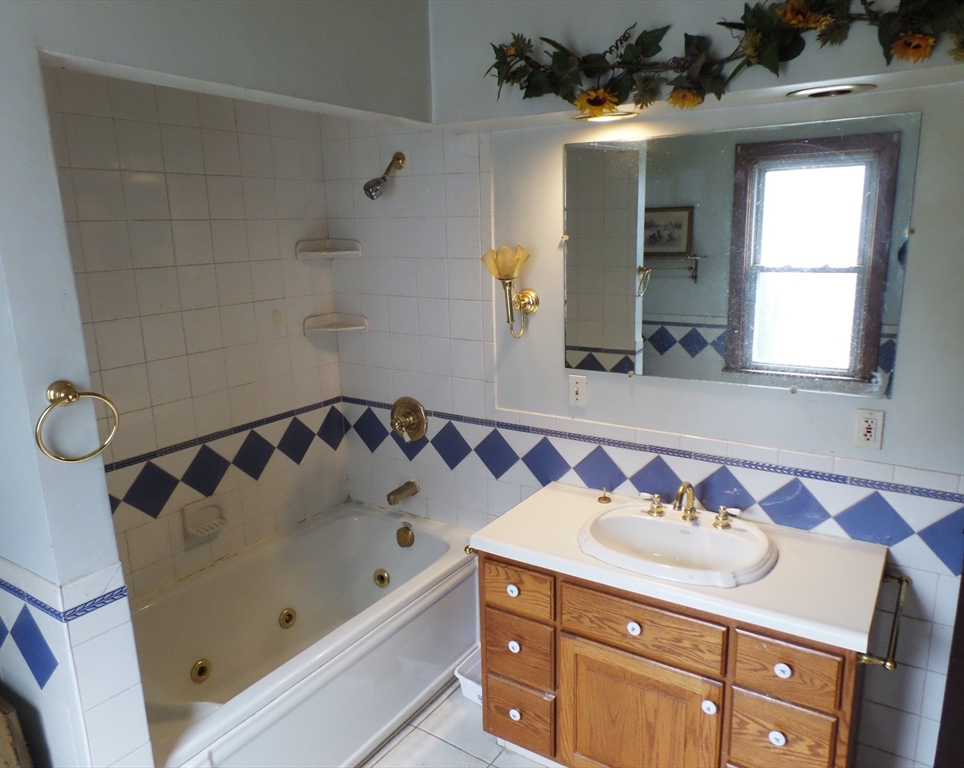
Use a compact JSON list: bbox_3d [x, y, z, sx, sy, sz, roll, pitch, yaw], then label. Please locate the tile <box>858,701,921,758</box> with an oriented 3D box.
[{"bbox_3d":[1.246,1.059,2.092,0.153,0.153,0.010,7,15,32],"label":"tile"}]

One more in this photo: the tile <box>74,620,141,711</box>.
[{"bbox_3d":[-0.811,0.609,1.473,0.010,0.151,0.129,7,15,32],"label":"tile"}]

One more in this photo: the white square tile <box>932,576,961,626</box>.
[{"bbox_3d":[1.380,0.629,1.932,0.151,0.155,0.010,7,16,31],"label":"white square tile"}]

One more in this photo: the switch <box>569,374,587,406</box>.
[{"bbox_3d":[0.342,0.028,2.439,0.070,0.114,0.012,7,16,31],"label":"switch"}]

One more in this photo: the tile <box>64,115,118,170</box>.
[{"bbox_3d":[-1.191,-0.739,2.076,0.010,0.152,0.151,7,15,32],"label":"tile"}]

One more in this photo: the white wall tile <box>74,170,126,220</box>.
[{"bbox_3d":[-1.193,-0.586,2.119,0.010,0.150,0.150,8,16,33],"label":"white wall tile"}]

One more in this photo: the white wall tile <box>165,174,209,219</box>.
[{"bbox_3d":[-1.022,-0.649,2.365,0.010,0.152,0.151,7,15,32],"label":"white wall tile"}]

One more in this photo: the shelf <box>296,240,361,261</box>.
[{"bbox_3d":[-0.639,-0.562,2.857,0.264,0.088,0.152,-4,14,-11],"label":"shelf"}]

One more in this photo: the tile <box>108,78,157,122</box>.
[{"bbox_3d":[-1.113,-0.921,2.170,0.010,0.150,0.150,8,16,33],"label":"tile"}]

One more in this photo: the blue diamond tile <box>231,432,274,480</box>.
[{"bbox_3d":[-0.911,0.285,2.723,0.010,0.216,0.216,7,15,32],"label":"blue diamond tile"}]

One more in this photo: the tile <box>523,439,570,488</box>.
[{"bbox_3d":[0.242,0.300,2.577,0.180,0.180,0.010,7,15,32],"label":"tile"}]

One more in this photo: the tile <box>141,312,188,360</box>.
[{"bbox_3d":[-1.094,-0.162,2.341,0.010,0.153,0.153,7,15,32],"label":"tile"}]

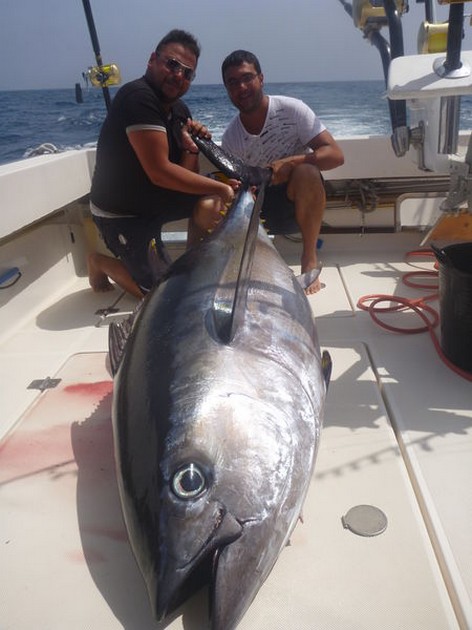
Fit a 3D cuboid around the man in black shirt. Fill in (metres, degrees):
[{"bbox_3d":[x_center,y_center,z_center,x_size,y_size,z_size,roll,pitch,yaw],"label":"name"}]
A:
[{"bbox_3d":[-0.343,-0.628,2.269,0.680,1.090,0.520,16,30,33],"label":"man in black shirt"}]

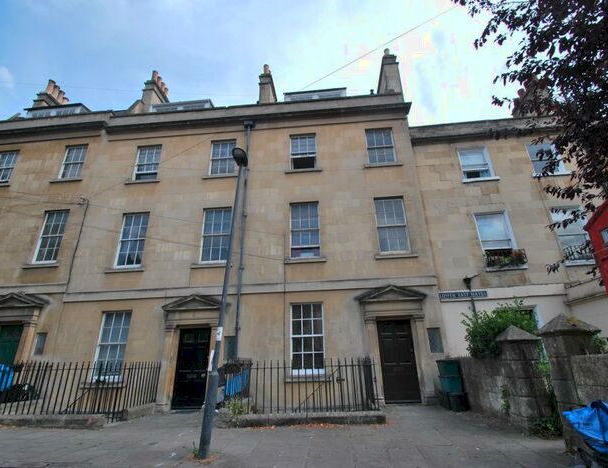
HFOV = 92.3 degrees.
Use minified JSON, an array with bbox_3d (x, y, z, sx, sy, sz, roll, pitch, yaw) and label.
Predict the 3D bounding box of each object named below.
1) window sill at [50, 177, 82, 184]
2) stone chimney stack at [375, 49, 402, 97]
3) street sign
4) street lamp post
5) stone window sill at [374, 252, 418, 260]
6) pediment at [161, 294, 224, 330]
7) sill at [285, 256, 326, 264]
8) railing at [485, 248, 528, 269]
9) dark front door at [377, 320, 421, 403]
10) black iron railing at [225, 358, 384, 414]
[{"bbox_3d":[-8.957,-1.972,11.103,1.286,0.095,0.200,-3,-17,3],"label":"window sill"},{"bbox_3d":[3.590,-6.109,12.450,0.600,2.550,2.000,-3,-20,3],"label":"stone chimney stack"},{"bbox_3d":[4.842,1.861,8.866,1.367,0.182,0.030,-5,-17,7],"label":"street sign"},{"bbox_3d":[-1.489,0.897,5.209,0.380,5.300,0.650,-4,-21,16],"label":"street lamp post"},{"bbox_3d":[2.979,0.758,9.418,1.337,0.095,0.200,-3,-17,3],"label":"stone window sill"},{"bbox_3d":[-3.164,2.281,8.622,1.920,0.930,0.360,-3,-20,3],"label":"pediment"},{"bbox_3d":[0.046,0.828,9.033,1.300,0.130,0.190,-3,-20,3],"label":"sill"},{"bbox_3d":[6.106,0.773,8.913,1.112,0.514,0.250,-5,-17,7],"label":"railing"},{"bbox_3d":[2.794,3.738,8.652,0.999,2.285,0.070,-3,-17,3],"label":"dark front door"},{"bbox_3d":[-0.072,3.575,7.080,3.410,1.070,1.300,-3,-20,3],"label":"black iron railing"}]

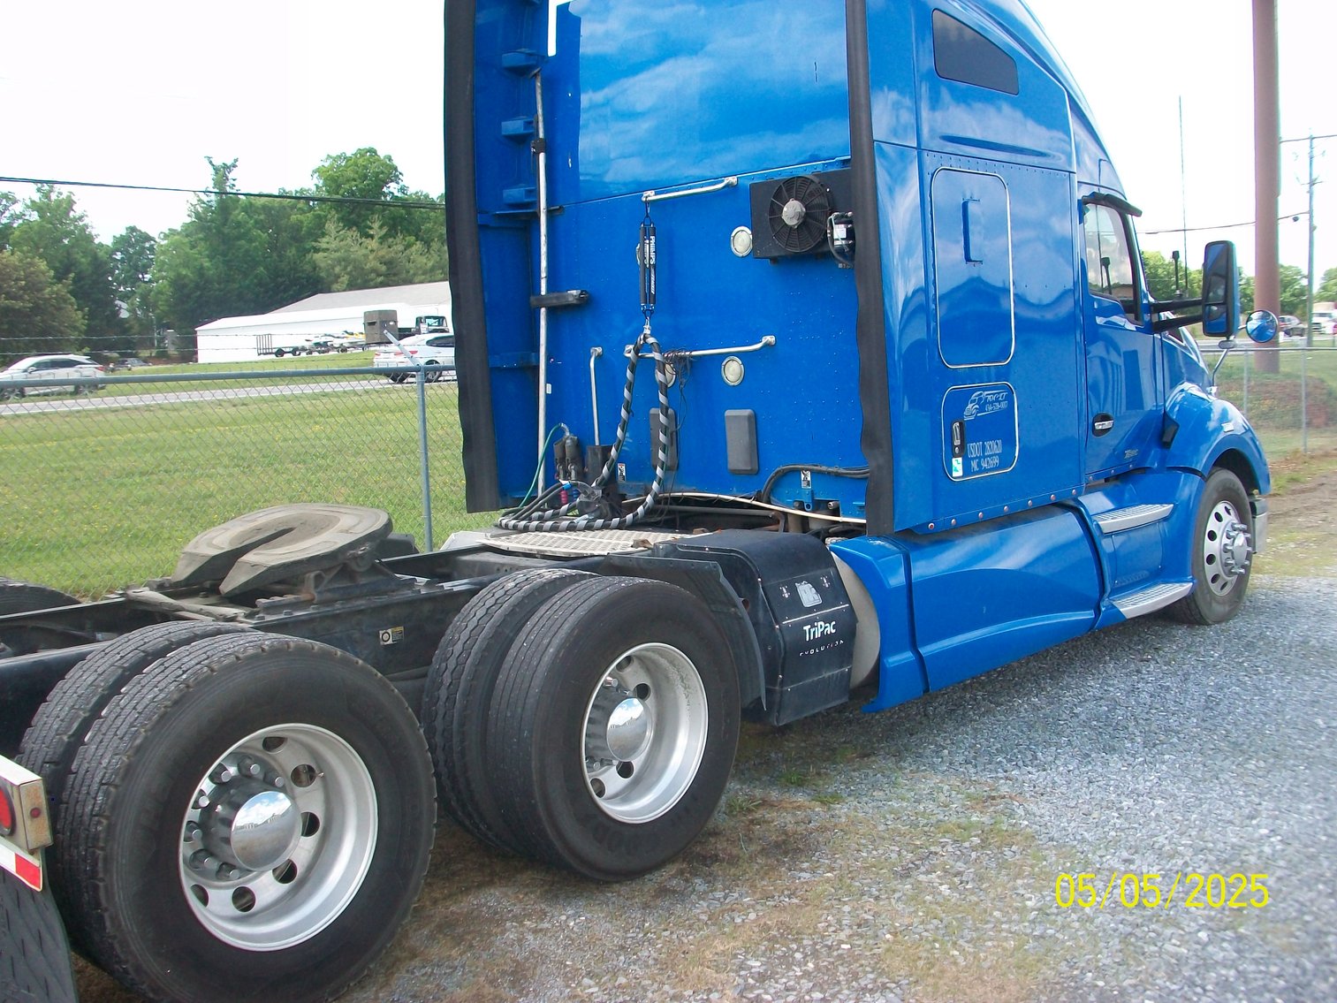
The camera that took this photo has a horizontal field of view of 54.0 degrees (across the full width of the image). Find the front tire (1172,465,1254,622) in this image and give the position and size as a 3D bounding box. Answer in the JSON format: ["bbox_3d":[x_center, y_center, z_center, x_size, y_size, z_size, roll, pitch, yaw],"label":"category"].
[{"bbox_3d":[3.397,0.287,8.310,0.290,1.000,1.000,2,7,45],"label":"front tire"}]

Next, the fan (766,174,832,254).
[{"bbox_3d":[0.561,-1.227,5.600,0.080,0.315,0.315,-7,7,-44],"label":"fan"}]

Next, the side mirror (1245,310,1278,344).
[{"bbox_3d":[3.685,-1.083,8.150,0.200,0.205,0.080,1,6,37],"label":"side mirror"}]

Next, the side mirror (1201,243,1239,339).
[{"bbox_3d":[3.068,-1.182,7.300,0.120,0.525,0.205,-5,5,-28],"label":"side mirror"}]

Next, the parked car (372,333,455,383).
[{"bbox_3d":[-6.650,-4.410,40.300,1.840,1.450,4.850,2,7,43],"label":"parked car"}]

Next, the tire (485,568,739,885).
[{"bbox_3d":[-0.163,0.771,4.530,1.000,1.000,0.285,-7,7,-44],"label":"tire"}]

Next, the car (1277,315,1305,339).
[{"bbox_3d":[41.500,-12.000,90.000,1.800,1.500,4.500,-6,6,-35],"label":"car"}]

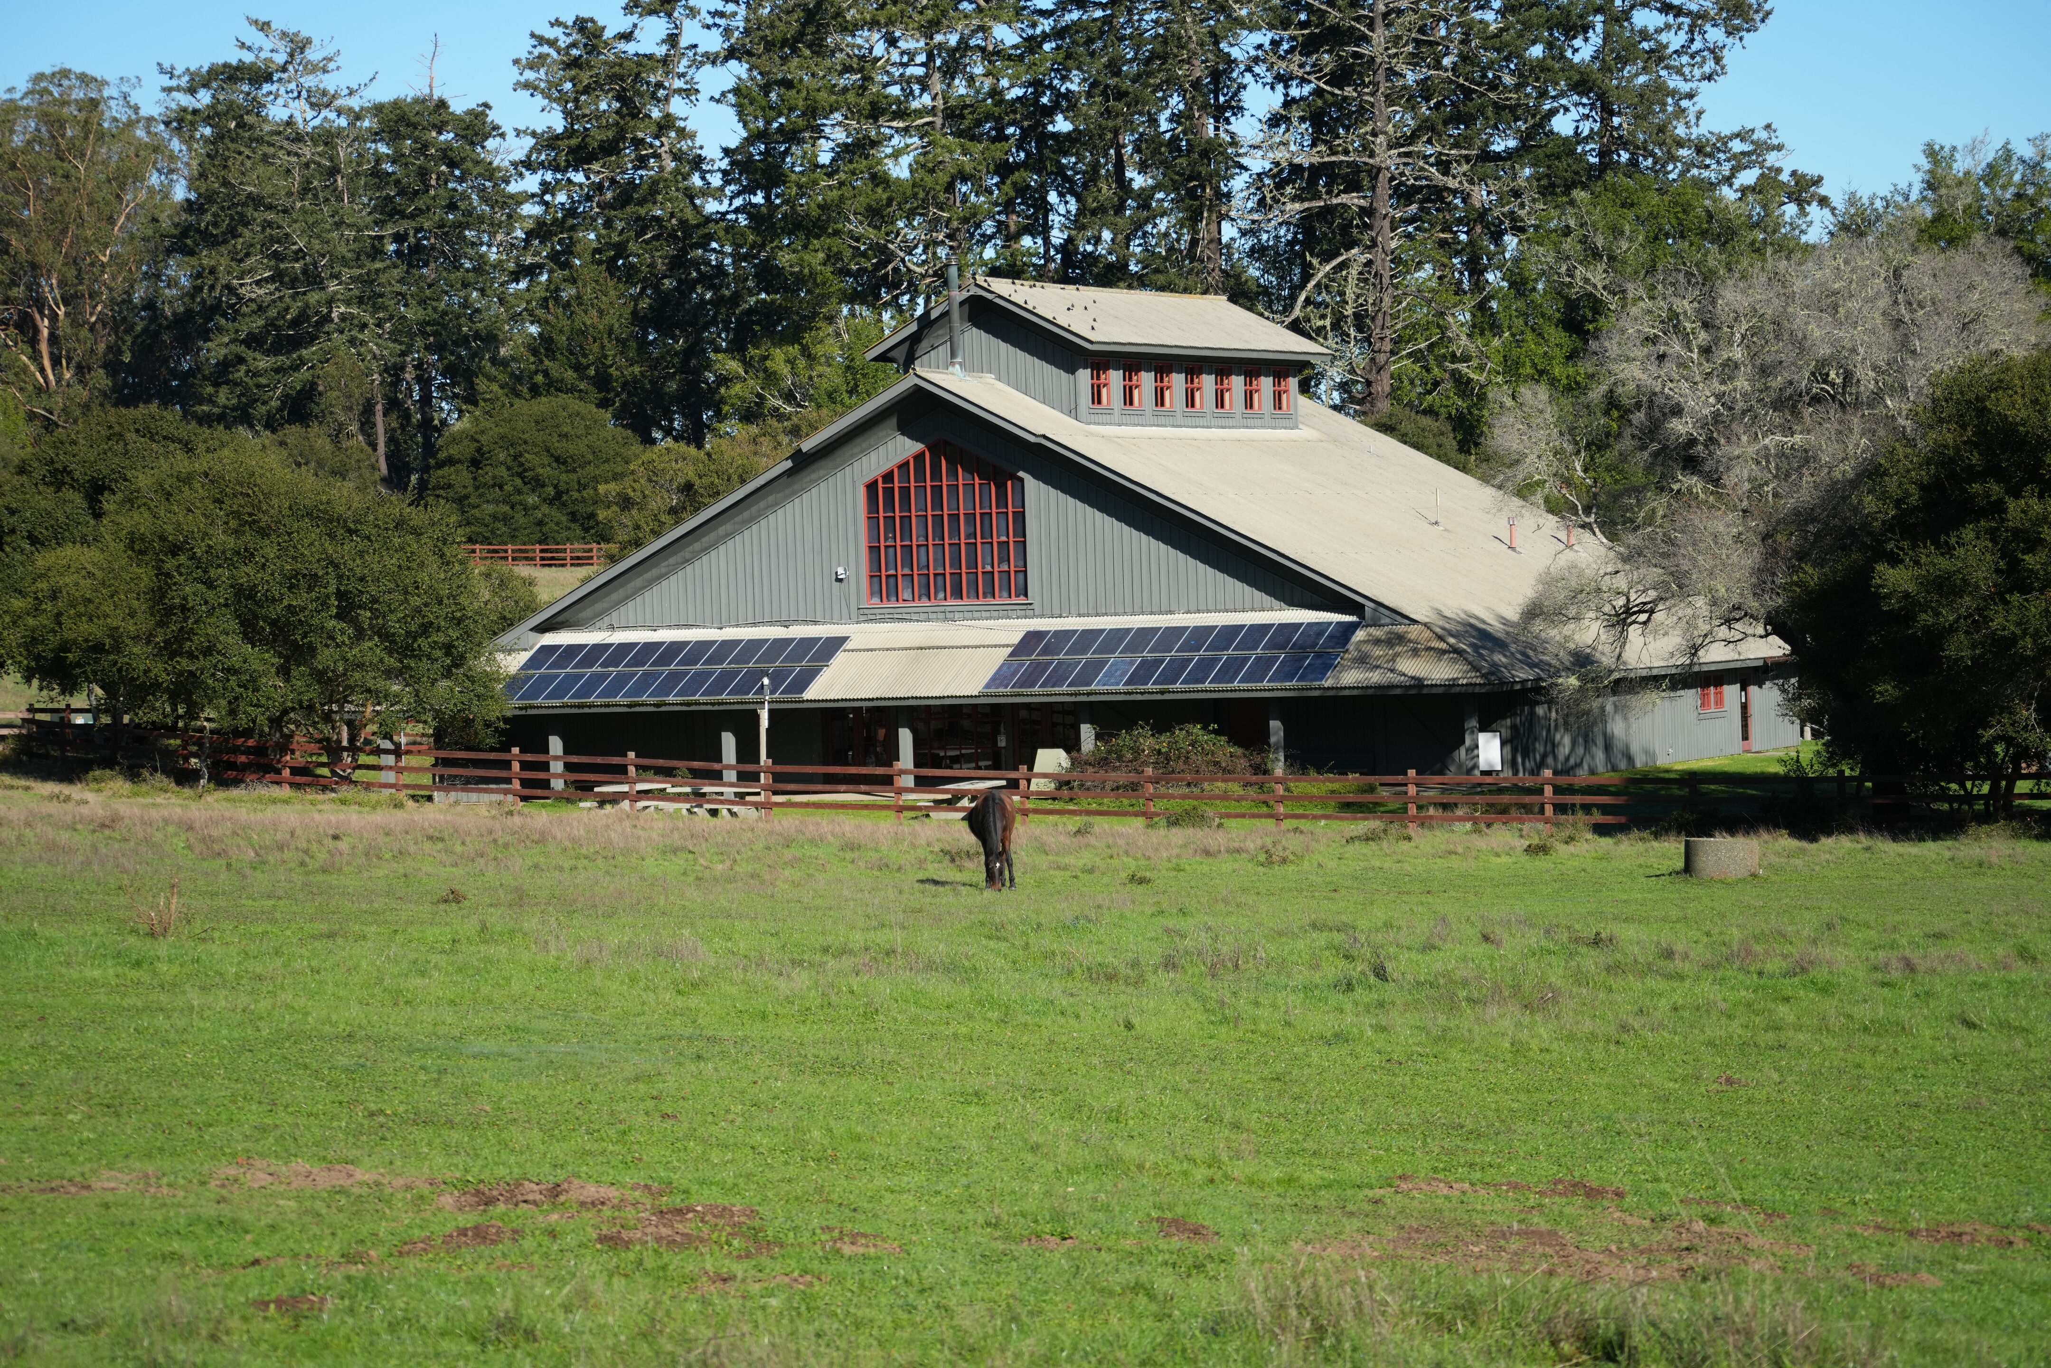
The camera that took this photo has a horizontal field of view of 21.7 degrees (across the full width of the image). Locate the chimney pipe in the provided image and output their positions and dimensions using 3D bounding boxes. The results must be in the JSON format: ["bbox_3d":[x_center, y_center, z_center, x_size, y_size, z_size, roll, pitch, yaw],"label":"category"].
[{"bbox_3d":[-1.734,-9.151,133.200,0.300,2.900,0.300,-1,1,25],"label":"chimney pipe"}]

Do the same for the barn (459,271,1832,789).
[{"bbox_3d":[2.317,-4.060,141.273,32.200,12.900,27.000,-1,1,25],"label":"barn"}]

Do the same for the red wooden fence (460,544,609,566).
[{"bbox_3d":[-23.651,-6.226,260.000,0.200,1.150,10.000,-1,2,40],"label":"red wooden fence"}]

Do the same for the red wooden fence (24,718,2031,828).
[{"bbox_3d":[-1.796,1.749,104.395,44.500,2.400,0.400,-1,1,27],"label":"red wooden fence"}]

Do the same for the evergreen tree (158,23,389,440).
[{"bbox_3d":[-42.757,-23.555,305.000,13.000,28.000,12.500,-2,1,0],"label":"evergreen tree"}]

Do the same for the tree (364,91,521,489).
[{"bbox_3d":[-32.900,-21.592,305.000,9.000,24.200,9.000,-2,1,0],"label":"tree"}]

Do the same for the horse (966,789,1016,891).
[{"bbox_3d":[-0.506,2.369,82.532,0.680,1.500,2.150,-2,1,-4],"label":"horse"}]

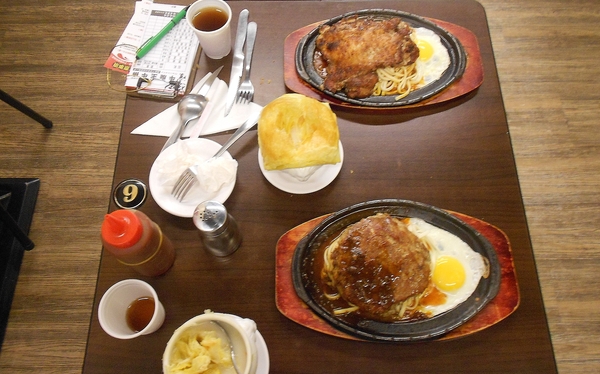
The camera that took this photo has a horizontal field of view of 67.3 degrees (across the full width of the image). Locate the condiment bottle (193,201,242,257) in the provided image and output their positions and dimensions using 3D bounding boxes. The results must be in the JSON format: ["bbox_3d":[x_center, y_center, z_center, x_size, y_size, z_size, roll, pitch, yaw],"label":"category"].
[{"bbox_3d":[-0.115,0.057,0.626,0.057,0.099,0.057,0,68,0],"label":"condiment bottle"}]

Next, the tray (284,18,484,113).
[{"bbox_3d":[0.138,-0.209,0.760,0.328,0.023,0.196,-1,69,0],"label":"tray"}]

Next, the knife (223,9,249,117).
[{"bbox_3d":[-0.106,-0.214,0.768,0.021,0.010,0.217,6,69,2],"label":"knife"}]

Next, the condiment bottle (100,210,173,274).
[{"bbox_3d":[-0.219,0.069,0.589,0.070,0.158,0.070,0,68,0],"label":"condiment bottle"}]

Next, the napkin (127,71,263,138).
[{"bbox_3d":[-0.175,-0.139,0.755,0.217,0.010,0.123,-11,68,-4],"label":"napkin"}]

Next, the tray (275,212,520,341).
[{"bbox_3d":[0.134,0.119,0.642,0.336,0.022,0.194,0,68,0],"label":"tray"}]

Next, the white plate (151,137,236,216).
[{"bbox_3d":[-0.161,-0.014,0.686,0.131,0.021,0.131,0,69,0],"label":"white plate"}]

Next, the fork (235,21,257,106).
[{"bbox_3d":[-0.089,-0.220,0.783,0.026,0.018,0.176,2,68,1],"label":"fork"}]

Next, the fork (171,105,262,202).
[{"bbox_3d":[-0.123,-0.051,0.684,0.026,0.020,0.184,43,87,16],"label":"fork"}]

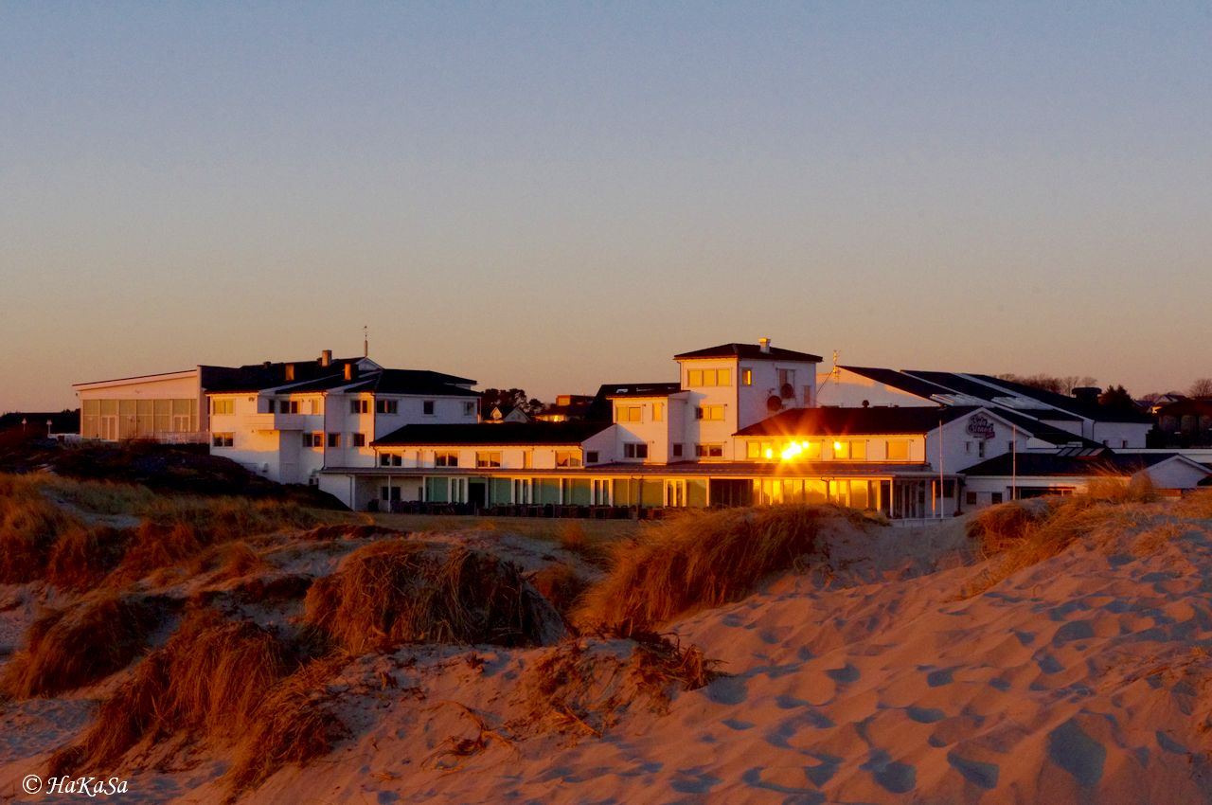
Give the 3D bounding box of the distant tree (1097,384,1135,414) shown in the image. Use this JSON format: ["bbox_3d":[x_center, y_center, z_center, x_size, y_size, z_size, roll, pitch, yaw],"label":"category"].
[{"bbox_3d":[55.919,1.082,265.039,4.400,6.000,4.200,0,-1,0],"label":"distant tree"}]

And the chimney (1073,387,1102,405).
[{"bbox_3d":[46.647,-0.516,235.067,2.750,2.000,2.700,0,-1,0],"label":"chimney"}]

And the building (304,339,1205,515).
[{"bbox_3d":[8.500,2.069,199.002,77.000,13.500,22.000,-1,-2,40],"label":"building"}]

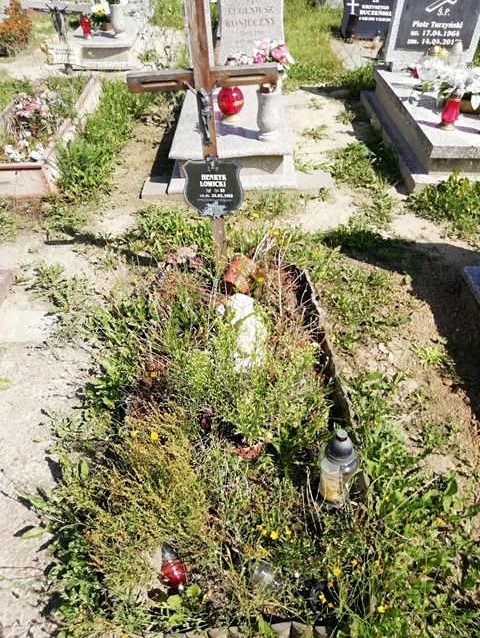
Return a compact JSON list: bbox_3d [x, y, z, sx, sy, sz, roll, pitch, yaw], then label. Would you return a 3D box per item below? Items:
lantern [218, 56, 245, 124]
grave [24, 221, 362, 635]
[{"bbox_3d":[-0.061,-1.551,3.295,0.163,0.370,0.163,-1,42,2],"label":"lantern"},{"bbox_3d":[-0.085,0.167,1.813,0.860,0.300,1.750,-3,42,0],"label":"grave"}]

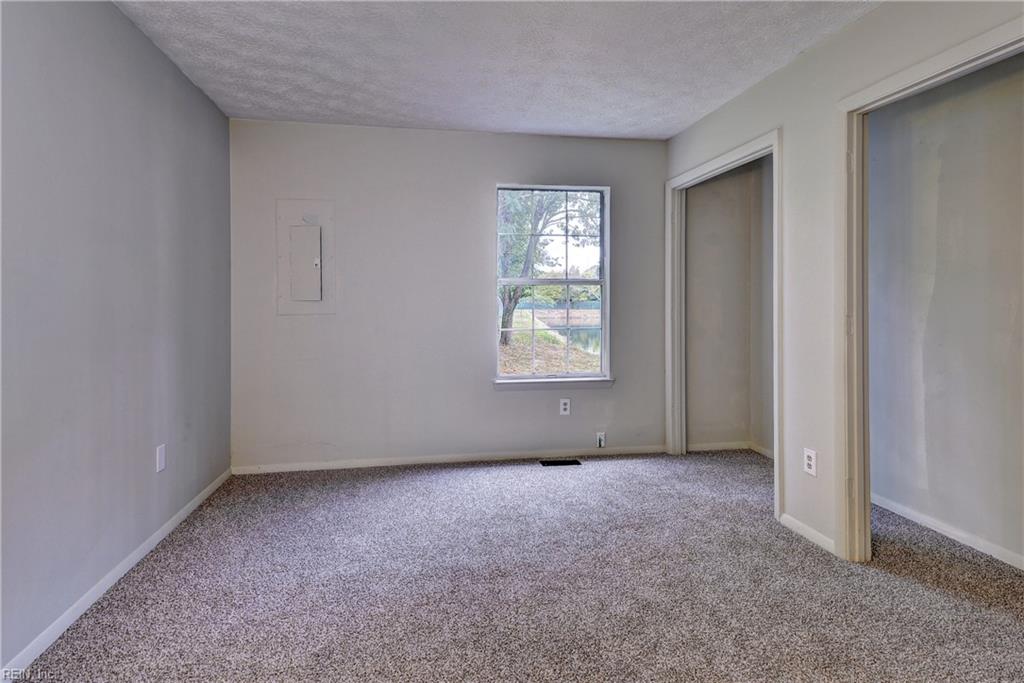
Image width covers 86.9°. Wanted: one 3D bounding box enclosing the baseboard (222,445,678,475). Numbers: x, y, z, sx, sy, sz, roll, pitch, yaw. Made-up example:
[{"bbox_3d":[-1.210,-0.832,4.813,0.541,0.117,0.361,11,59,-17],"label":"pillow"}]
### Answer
[{"bbox_3d":[-0.350,0.860,3.937,3.158,0.071,0.018,-1,3,-10],"label":"baseboard"}]

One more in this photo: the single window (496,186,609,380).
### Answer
[{"bbox_3d":[0.313,-0.425,4.024,0.861,1.416,0.099,-1,3,-10],"label":"single window"}]

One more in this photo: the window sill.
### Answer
[{"bbox_3d":[0.327,0.314,4.035,0.916,0.077,0.089,-1,3,-10],"label":"window sill"}]

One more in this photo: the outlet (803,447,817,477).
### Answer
[{"bbox_3d":[1.458,0.591,2.651,0.012,0.120,0.079,-1,3,-10],"label":"outlet"}]

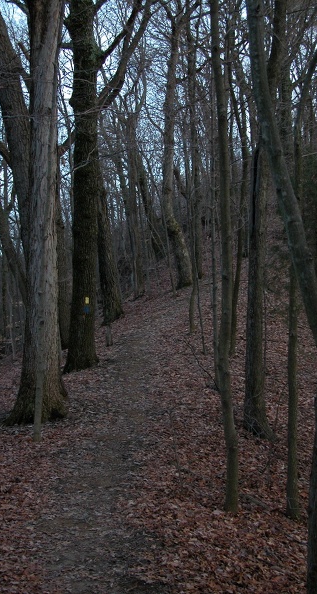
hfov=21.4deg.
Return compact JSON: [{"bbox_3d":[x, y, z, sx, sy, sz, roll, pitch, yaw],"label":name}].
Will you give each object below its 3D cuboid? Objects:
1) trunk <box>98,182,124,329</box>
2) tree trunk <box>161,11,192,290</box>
[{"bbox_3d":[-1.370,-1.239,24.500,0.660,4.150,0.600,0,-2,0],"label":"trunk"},{"bbox_3d":[0.685,-5.578,32.000,1.050,10.600,0.850,0,-2,0],"label":"tree trunk"}]

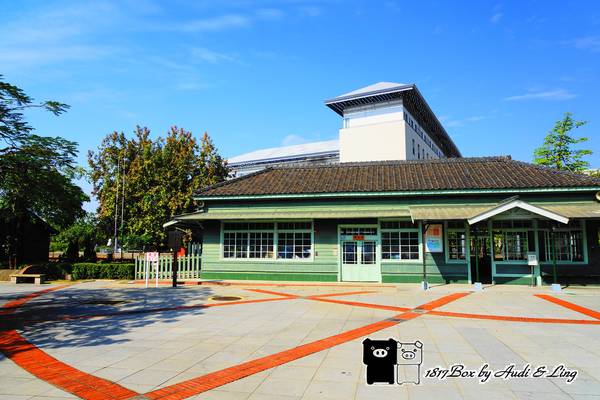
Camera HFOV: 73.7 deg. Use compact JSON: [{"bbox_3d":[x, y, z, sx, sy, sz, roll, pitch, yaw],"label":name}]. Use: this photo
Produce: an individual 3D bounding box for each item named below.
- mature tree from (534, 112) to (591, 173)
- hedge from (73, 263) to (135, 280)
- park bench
[{"bbox_3d":[23.071,-1.134,34.319,6.300,13.129,6.300,0,-6,0],"label":"mature tree"},{"bbox_3d":[-9.582,3.488,19.677,3.150,0.800,0.800,-1,-6,9],"label":"hedge"},{"bbox_3d":[-11.564,3.395,17.129,1.330,0.440,0.420,-1,-6,9],"label":"park bench"}]

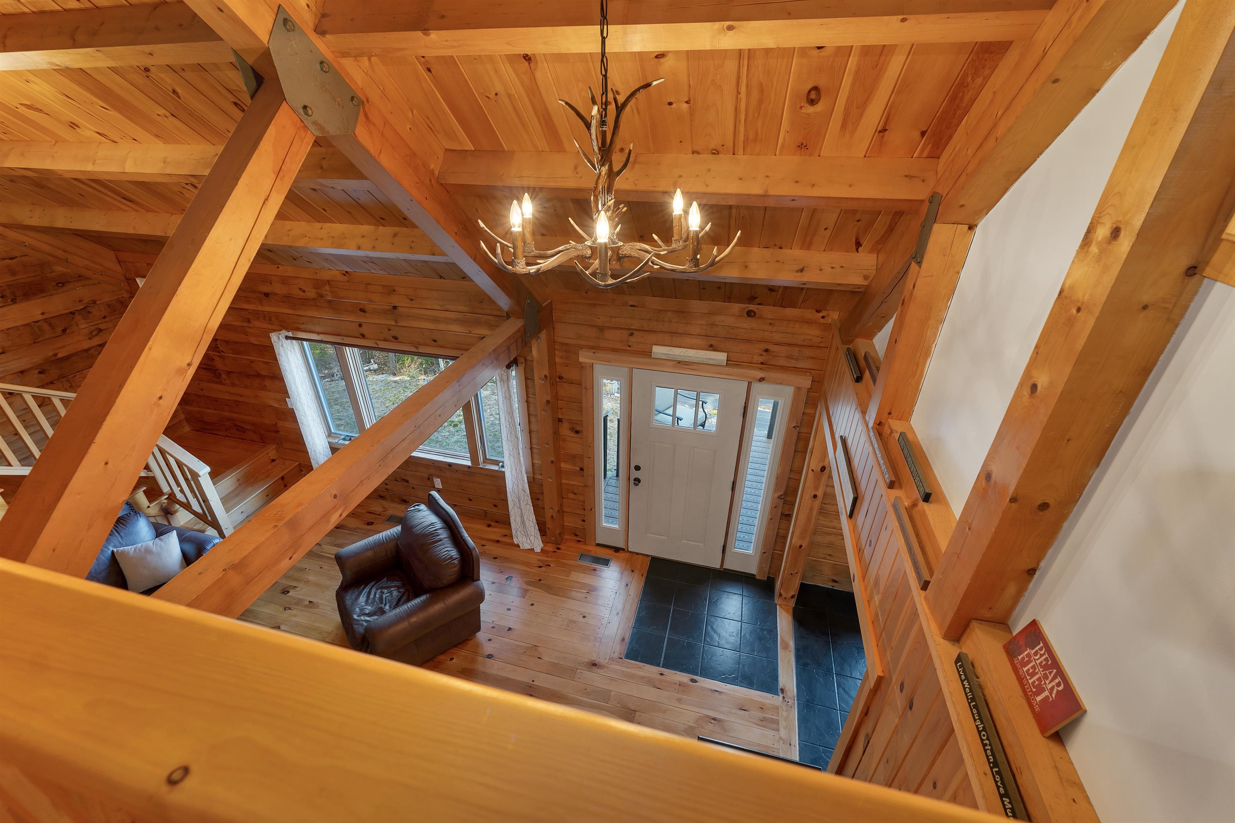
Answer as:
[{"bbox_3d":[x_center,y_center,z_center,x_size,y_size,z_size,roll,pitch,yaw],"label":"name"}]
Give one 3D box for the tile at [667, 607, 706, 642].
[{"bbox_3d":[0.615,1.875,4.204,0.305,0.012,0.291,7,31,12],"label":"tile"}]

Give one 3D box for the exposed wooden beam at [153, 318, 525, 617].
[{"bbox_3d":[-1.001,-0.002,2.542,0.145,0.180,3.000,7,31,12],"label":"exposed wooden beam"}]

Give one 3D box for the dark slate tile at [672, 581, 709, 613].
[{"bbox_3d":[0.684,1.734,4.446,0.305,0.012,0.278,7,31,12],"label":"dark slate tile"}]

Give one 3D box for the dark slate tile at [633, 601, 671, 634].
[{"bbox_3d":[0.320,1.837,4.267,0.295,0.012,0.291,7,31,12],"label":"dark slate tile"}]

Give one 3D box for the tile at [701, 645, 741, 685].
[{"bbox_3d":[0.836,2.061,3.904,0.297,0.013,0.292,7,30,13],"label":"tile"}]

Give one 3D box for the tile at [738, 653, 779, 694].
[{"bbox_3d":[1.132,2.098,3.836,0.306,0.013,0.292,7,30,13],"label":"tile"}]

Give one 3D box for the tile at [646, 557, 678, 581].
[{"bbox_3d":[0.454,1.564,4.733,0.295,0.012,0.251,7,31,12],"label":"tile"}]

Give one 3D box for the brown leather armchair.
[{"bbox_3d":[-1.742,1.422,4.013,0.960,0.950,0.980,-20,36,-30],"label":"brown leather armchair"}]

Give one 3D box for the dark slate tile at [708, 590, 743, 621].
[{"bbox_3d":[0.988,1.780,4.413,0.297,0.013,0.297,7,30,13],"label":"dark slate tile"}]

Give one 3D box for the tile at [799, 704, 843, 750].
[{"bbox_3d":[1.469,2.290,3.490,0.292,0.013,0.291,7,30,13],"label":"tile"}]

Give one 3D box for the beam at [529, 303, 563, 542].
[{"bbox_3d":[-0.630,0.316,4.449,0.135,2.420,0.130,7,31,12],"label":"beam"}]

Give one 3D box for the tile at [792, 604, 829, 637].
[{"bbox_3d":[1.716,1.877,4.238,0.292,0.013,0.288,7,30,13],"label":"tile"}]

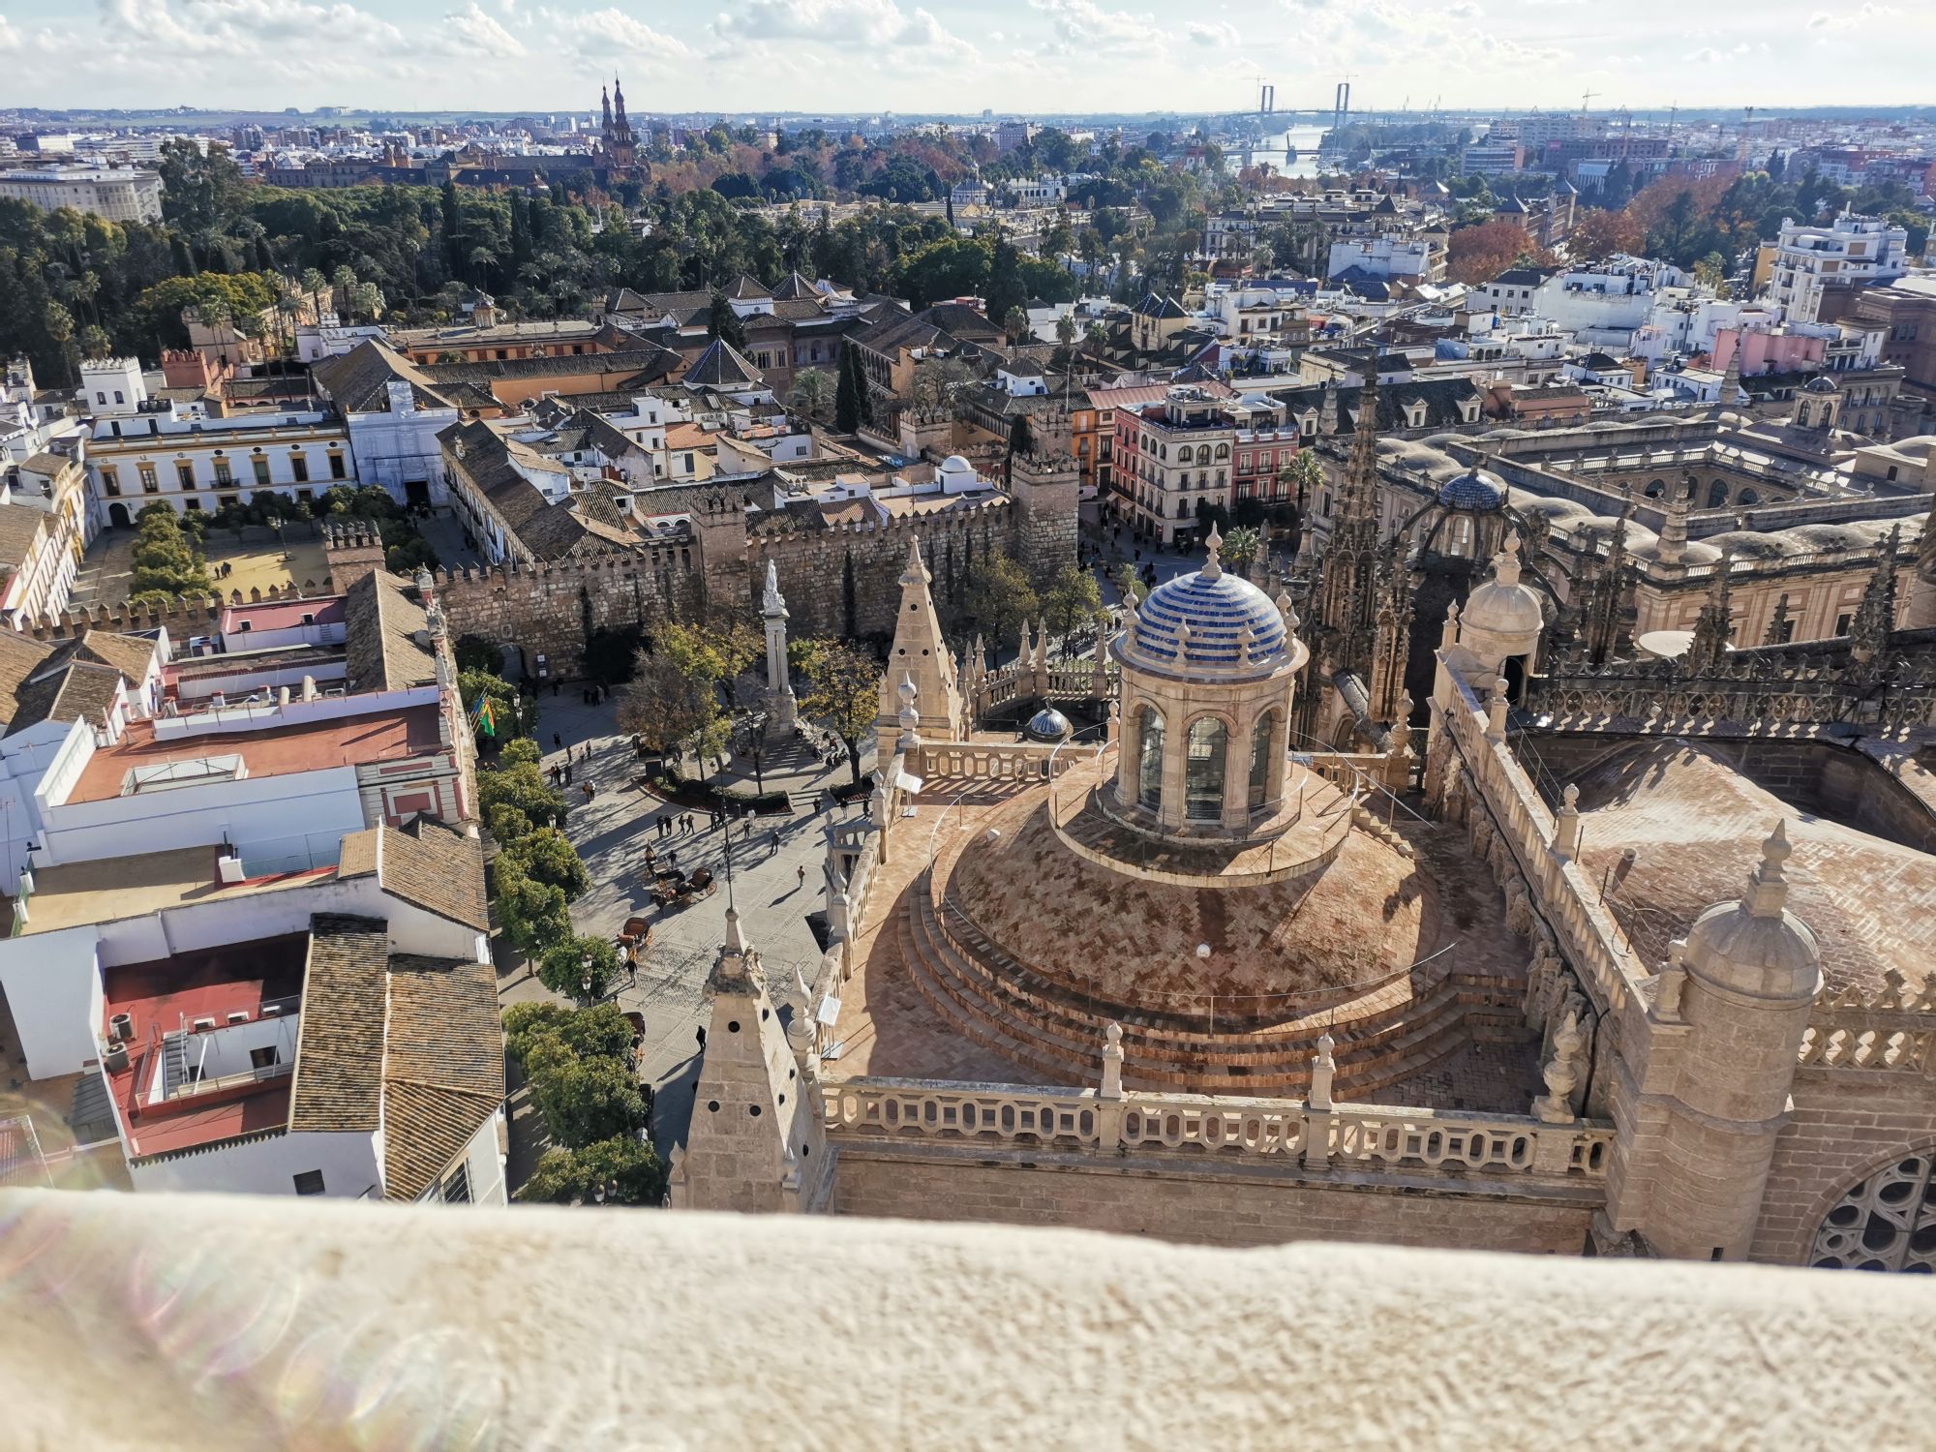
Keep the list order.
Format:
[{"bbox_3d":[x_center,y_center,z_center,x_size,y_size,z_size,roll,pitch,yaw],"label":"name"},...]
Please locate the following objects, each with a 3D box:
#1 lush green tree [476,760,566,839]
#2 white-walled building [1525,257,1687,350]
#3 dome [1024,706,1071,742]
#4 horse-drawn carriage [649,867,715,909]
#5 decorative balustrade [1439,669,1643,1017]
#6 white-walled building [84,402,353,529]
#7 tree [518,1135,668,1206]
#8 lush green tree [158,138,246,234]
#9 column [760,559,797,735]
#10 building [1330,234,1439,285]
[{"bbox_3d":[-34.083,6.470,111.174,6.100,7.200,6.100,2,23,5],"label":"lush green tree"},{"bbox_3d":[147.282,-96.160,337.463,31.000,21.000,22.000,10,25,23],"label":"white-walled building"},{"bbox_3d":[3.435,-0.038,62.289,2.000,1.250,2.000,2,23,6],"label":"dome"},{"bbox_3d":[-20.273,11.661,102.853,4.900,2.300,1.700,-15,27,-32],"label":"horse-drawn carriage"},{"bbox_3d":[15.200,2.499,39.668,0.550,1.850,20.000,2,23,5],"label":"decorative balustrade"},{"bbox_3d":[-106.300,-38.828,209.480,32.500,15.900,12.000,-9,25,-20],"label":"white-walled building"},{"bbox_3d":[-18.368,23.078,71.338,7.000,5.800,6.200,0,23,0],"label":"tree"},{"bbox_3d":[-269.171,-184.583,513.788,24.000,42.000,23.000,0,23,0],"label":"lush green tree"},{"bbox_3d":[-16.383,-6.917,124.667,2.900,15.350,2.900,2,23,5],"label":"column"},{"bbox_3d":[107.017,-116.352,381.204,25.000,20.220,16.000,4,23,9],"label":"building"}]

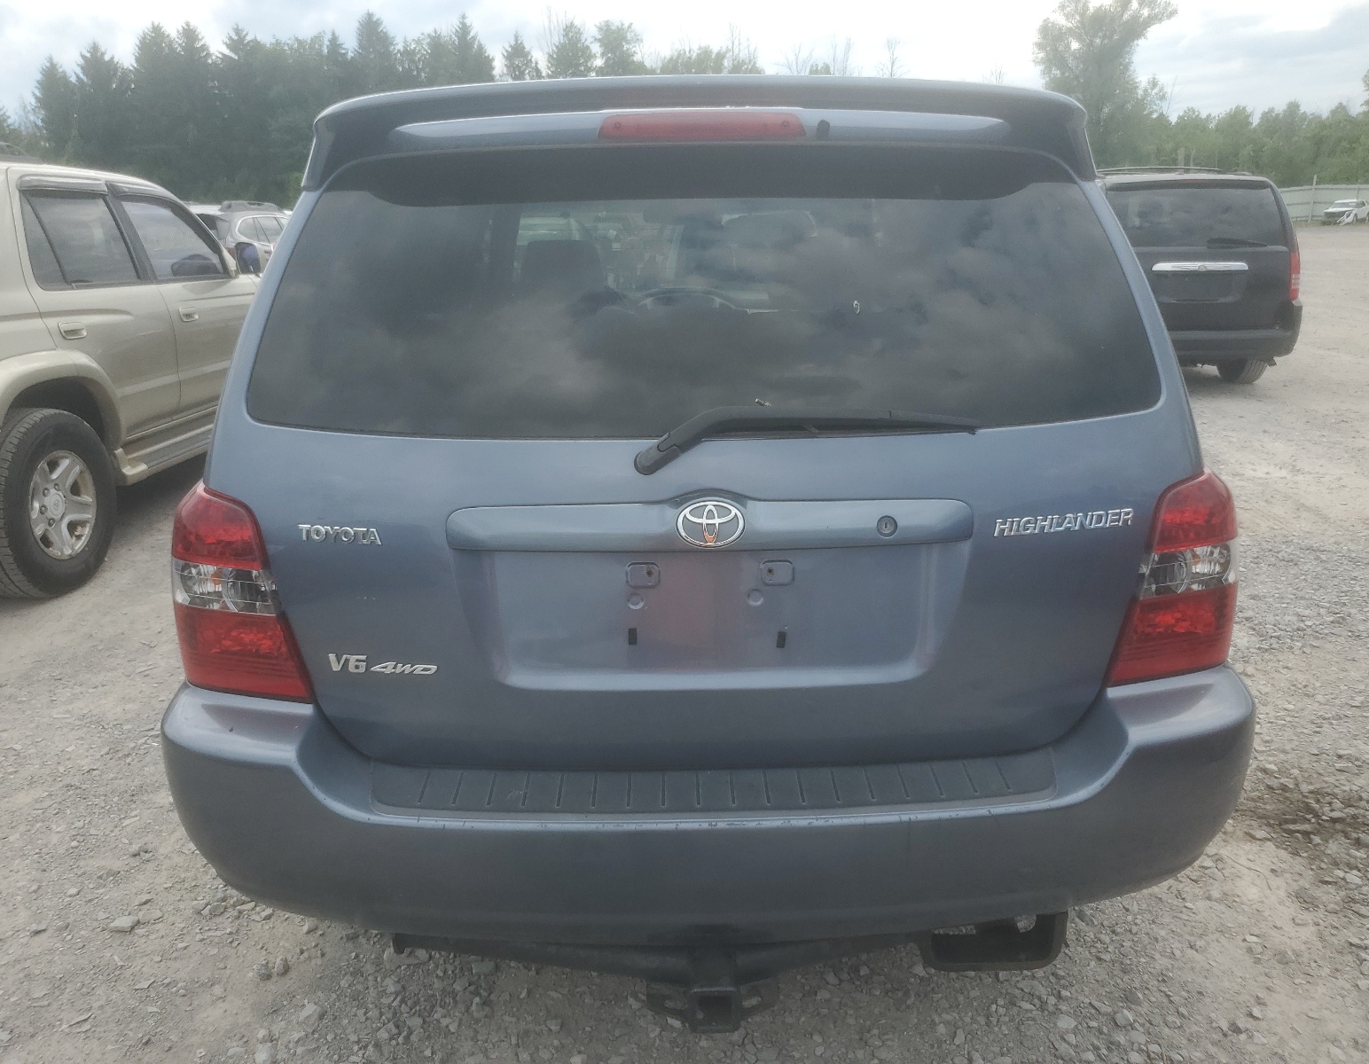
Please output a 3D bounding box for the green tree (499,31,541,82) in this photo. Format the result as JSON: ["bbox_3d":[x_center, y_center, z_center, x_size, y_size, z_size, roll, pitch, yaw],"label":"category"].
[{"bbox_3d":[-10.848,-27.266,73.386,3.900,13.200,3.900,-1,17,1],"label":"green tree"}]

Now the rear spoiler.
[{"bbox_3d":[0.011,-0.608,1.650,1.250,0.165,0.270,-1,17,1],"label":"rear spoiler"}]

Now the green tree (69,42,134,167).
[{"bbox_3d":[-37.797,-25.757,71.046,4.600,12.600,4.600,-1,17,1],"label":"green tree"}]

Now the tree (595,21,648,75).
[{"bbox_3d":[-4.063,-27.587,73.204,4.500,13.600,4.500,-1,17,1],"label":"tree"}]

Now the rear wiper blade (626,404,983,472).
[{"bbox_3d":[0.165,-0.135,1.498,0.490,0.100,0.070,-1,-8,1],"label":"rear wiper blade"}]

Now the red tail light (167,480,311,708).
[{"bbox_3d":[-0.704,0.082,1.694,0.265,0.315,0.230,-1,17,1],"label":"red tail light"}]

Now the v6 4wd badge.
[{"bbox_3d":[-0.457,0.206,1.619,0.167,0.032,0.010,1,12,10],"label":"v6 4wd badge"}]

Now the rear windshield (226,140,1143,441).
[{"bbox_3d":[0.022,-0.376,1.641,1.380,0.480,0.120,-1,-13,1],"label":"rear windshield"}]

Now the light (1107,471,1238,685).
[{"bbox_3d":[0.762,0.061,1.670,0.265,0.315,0.230,-1,17,1],"label":"light"}]

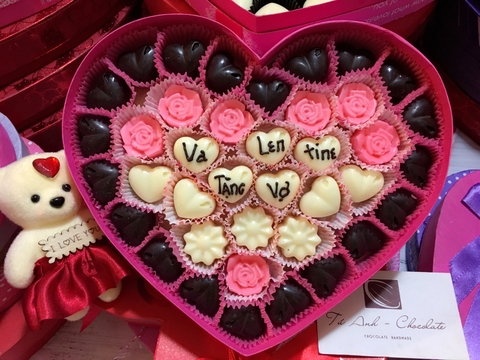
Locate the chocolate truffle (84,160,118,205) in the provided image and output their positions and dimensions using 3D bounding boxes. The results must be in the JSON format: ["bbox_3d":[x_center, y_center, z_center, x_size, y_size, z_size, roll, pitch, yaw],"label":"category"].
[{"bbox_3d":[-0.081,0.002,0.236,0.025,0.015,0.026,-37,85,-4],"label":"chocolate truffle"}]

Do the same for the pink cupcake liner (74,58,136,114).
[{"bbox_3d":[-0.084,-0.058,0.262,0.038,0.018,0.035,0,86,3],"label":"pink cupcake liner"}]

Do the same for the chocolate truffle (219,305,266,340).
[{"bbox_3d":[0.003,0.087,0.250,0.028,0.015,0.026,12,87,3],"label":"chocolate truffle"}]

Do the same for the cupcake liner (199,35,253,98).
[{"bbox_3d":[-0.009,-0.070,0.256,0.035,0.020,0.036,0,83,1],"label":"cupcake liner"}]

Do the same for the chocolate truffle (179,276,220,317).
[{"bbox_3d":[-0.025,0.071,0.243,0.027,0.015,0.028,-30,84,-3],"label":"chocolate truffle"}]

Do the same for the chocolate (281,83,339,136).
[{"bbox_3d":[0.045,-0.046,0.255,0.030,0.017,0.030,0,83,1],"label":"chocolate"}]

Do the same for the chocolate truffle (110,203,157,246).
[{"bbox_3d":[-0.068,0.028,0.257,0.026,0.015,0.028,-32,85,0],"label":"chocolate truffle"}]

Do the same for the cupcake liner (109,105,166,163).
[{"bbox_3d":[-0.063,-0.028,0.259,0.034,0.018,0.036,0,86,3],"label":"cupcake liner"}]

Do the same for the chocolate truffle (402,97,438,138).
[{"bbox_3d":[0.114,-0.039,0.253,0.026,0.015,0.028,-12,86,2],"label":"chocolate truffle"}]

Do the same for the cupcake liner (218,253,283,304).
[{"bbox_3d":[0.007,0.060,0.250,0.038,0.018,0.030,0,86,3],"label":"cupcake liner"}]

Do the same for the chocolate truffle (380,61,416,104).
[{"bbox_3d":[0.094,-0.058,0.242,0.025,0.015,0.026,-45,86,-4],"label":"chocolate truffle"}]

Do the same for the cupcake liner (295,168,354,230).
[{"bbox_3d":[0.047,0.012,0.234,0.032,0.018,0.033,0,84,0],"label":"cupcake liner"}]

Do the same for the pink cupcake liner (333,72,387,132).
[{"bbox_3d":[0.074,-0.047,0.254,0.034,0.018,0.035,0,83,1],"label":"pink cupcake liner"}]

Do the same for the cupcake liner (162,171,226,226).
[{"bbox_3d":[-0.026,0.011,0.234,0.035,0.018,0.032,0,84,0],"label":"cupcake liner"}]

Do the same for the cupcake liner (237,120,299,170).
[{"bbox_3d":[0.018,-0.021,0.255,0.036,0.018,0.031,0,86,3],"label":"cupcake liner"}]

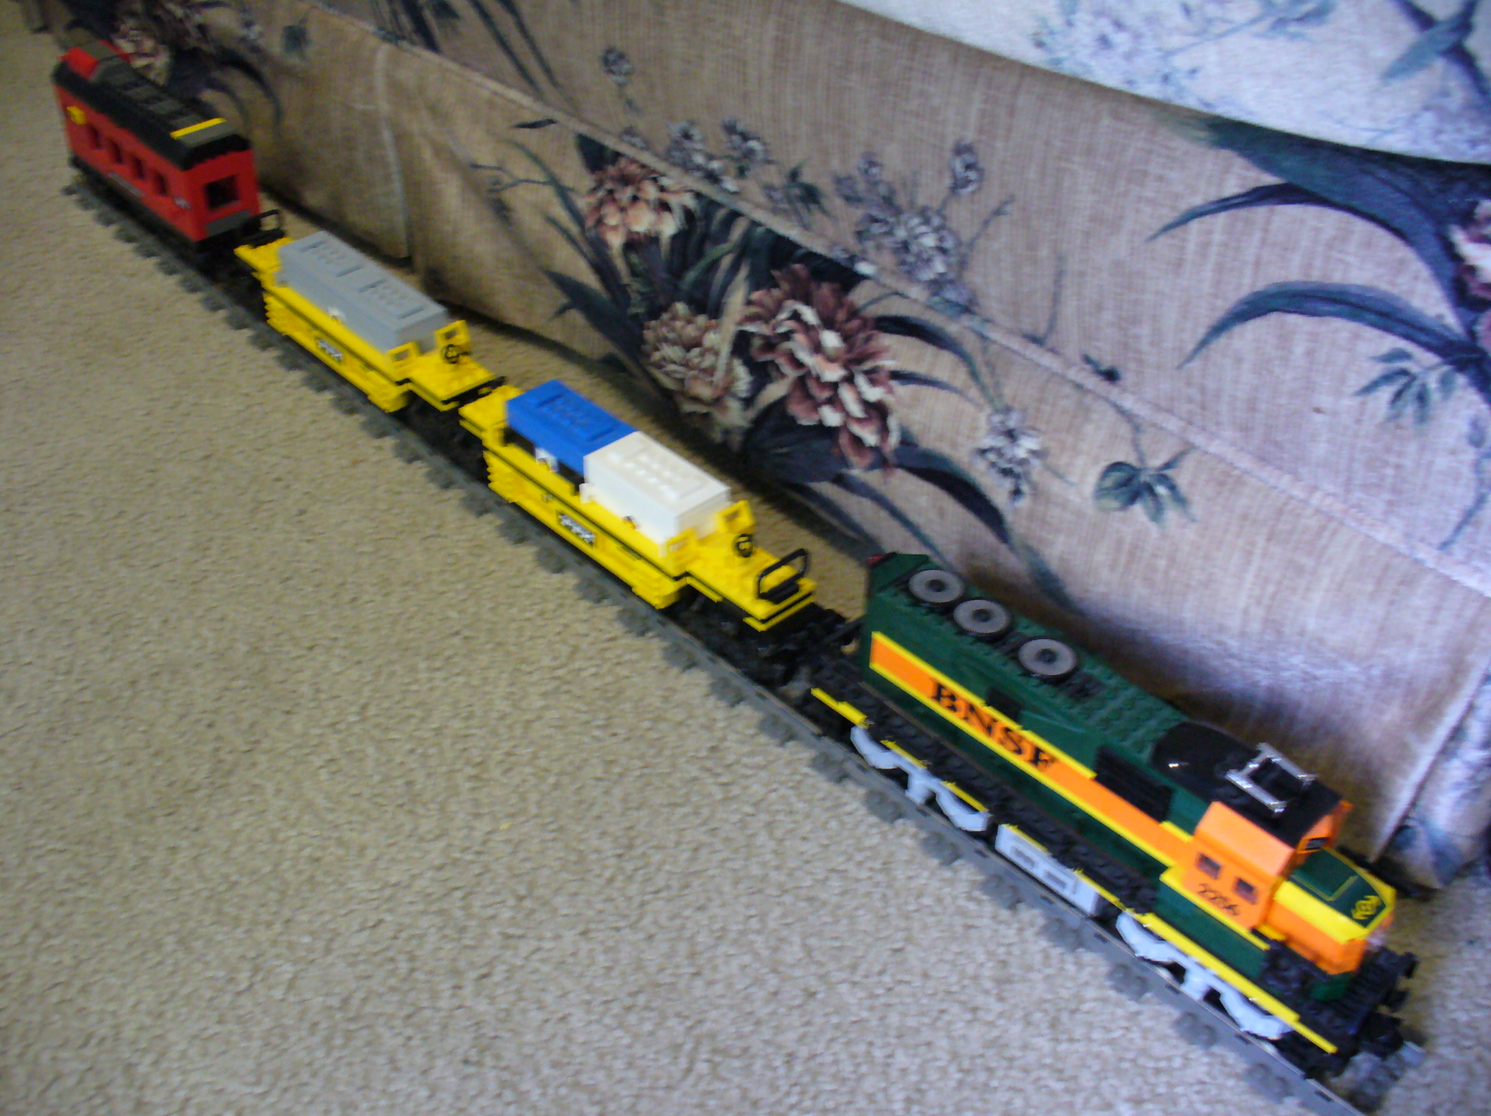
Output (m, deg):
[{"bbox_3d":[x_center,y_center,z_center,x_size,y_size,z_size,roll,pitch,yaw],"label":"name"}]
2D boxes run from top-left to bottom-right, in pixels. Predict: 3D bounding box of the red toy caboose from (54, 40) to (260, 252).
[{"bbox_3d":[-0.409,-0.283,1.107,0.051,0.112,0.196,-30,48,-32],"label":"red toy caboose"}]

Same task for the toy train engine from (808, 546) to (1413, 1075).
[{"bbox_3d":[0.138,0.088,0.635,0.052,0.111,0.274,-32,49,-34],"label":"toy train engine"}]

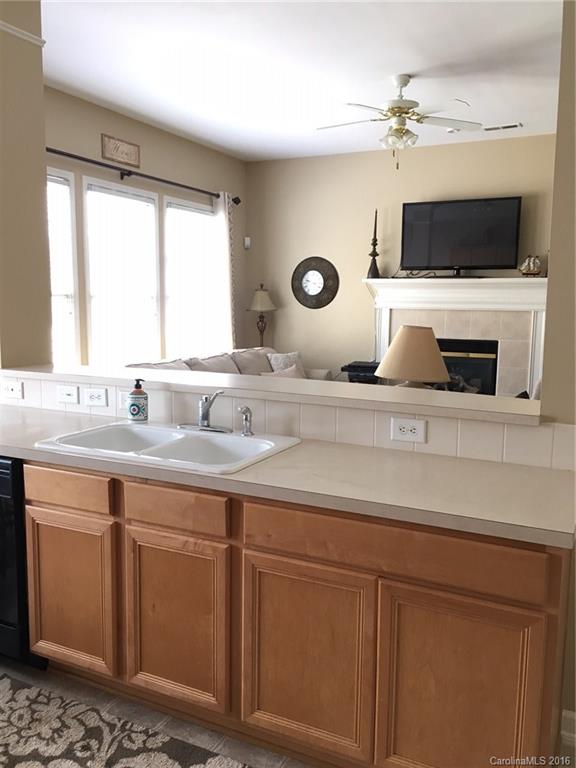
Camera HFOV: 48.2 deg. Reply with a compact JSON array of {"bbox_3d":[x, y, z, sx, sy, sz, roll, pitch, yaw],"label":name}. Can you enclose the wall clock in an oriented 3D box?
[{"bbox_3d":[0.309,-1.155,7.343,0.600,0.600,0.050,4,8,26],"label":"wall clock"}]

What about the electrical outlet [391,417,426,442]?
[{"bbox_3d":[0.435,0.168,2.313,0.130,0.083,0.012,4,8,26],"label":"electrical outlet"}]

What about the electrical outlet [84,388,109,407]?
[{"bbox_3d":[-0.894,0.064,2.992,0.124,0.080,0.012,4,8,27],"label":"electrical outlet"}]

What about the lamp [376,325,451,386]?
[{"bbox_3d":[0.641,0.032,3.401,0.395,0.680,0.395,4,8,26],"label":"lamp"}]

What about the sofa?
[{"bbox_3d":[-0.512,0.210,6.066,0.950,0.925,2.500,4,8,27],"label":"sofa"}]

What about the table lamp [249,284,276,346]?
[{"bbox_3d":[-0.297,-0.314,7.332,0.400,1.620,0.400,4,8,26],"label":"table lamp"}]

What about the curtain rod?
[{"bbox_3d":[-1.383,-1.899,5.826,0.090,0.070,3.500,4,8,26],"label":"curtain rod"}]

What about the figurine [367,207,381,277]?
[{"bbox_3d":[0.975,-1.558,7.215,0.136,0.770,0.136,4,8,27],"label":"figurine"}]

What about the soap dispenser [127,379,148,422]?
[{"bbox_3d":[-0.652,0.073,2.785,0.086,0.180,0.085,1,7,0],"label":"soap dispenser"}]

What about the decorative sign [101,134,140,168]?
[{"bbox_3d":[-1.550,-2.167,6.020,0.020,0.218,0.523,4,8,27],"label":"decorative sign"}]

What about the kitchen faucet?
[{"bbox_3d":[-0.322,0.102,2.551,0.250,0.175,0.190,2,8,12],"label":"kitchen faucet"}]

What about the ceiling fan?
[{"bbox_3d":[0.823,-1.970,4.687,1.270,0.510,1.270,4,8,26],"label":"ceiling fan"}]

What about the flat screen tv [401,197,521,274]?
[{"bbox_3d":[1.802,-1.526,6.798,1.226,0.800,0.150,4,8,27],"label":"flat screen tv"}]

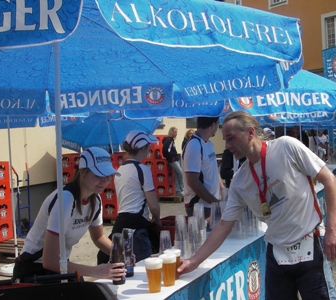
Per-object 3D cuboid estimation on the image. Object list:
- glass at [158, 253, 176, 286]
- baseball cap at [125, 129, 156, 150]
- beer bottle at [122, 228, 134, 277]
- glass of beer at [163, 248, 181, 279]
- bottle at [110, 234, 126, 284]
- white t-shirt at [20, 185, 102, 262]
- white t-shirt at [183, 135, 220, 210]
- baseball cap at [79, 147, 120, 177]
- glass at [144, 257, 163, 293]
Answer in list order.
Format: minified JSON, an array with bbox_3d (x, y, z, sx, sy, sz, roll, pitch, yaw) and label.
[{"bbox_3d":[0.004,0.645,2.350,0.090,0.157,0.090,-3,2,0],"label":"glass"},{"bbox_3d":[-0.219,-0.076,3.500,0.265,0.145,0.180,-10,4,-14],"label":"baseball cap"},{"bbox_3d":[-0.233,0.594,2.534,0.070,0.265,0.070,-3,2,0],"label":"beer bottle"},{"bbox_3d":[0.032,0.639,2.456,0.090,0.157,0.090,-3,2,0],"label":"glass of beer"},{"bbox_3d":[-0.273,0.600,2.415,0.070,0.265,0.070,-3,2,0],"label":"bottle"},{"bbox_3d":[-0.638,0.449,2.680,0.270,0.560,0.420,37,25,30],"label":"white t-shirt"},{"bbox_3d":[0.320,0.206,4.200,0.300,0.690,0.460,-2,2,20],"label":"white t-shirt"},{"bbox_3d":[-0.406,0.069,2.620,0.265,0.145,0.180,20,16,36],"label":"baseball cap"},{"bbox_3d":[-0.069,0.651,2.264,0.090,0.157,0.090,-3,2,0],"label":"glass"}]

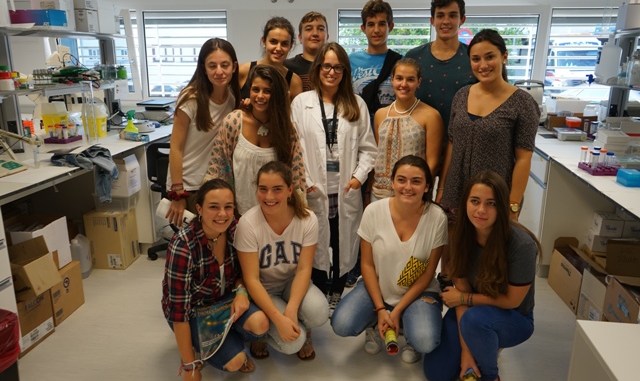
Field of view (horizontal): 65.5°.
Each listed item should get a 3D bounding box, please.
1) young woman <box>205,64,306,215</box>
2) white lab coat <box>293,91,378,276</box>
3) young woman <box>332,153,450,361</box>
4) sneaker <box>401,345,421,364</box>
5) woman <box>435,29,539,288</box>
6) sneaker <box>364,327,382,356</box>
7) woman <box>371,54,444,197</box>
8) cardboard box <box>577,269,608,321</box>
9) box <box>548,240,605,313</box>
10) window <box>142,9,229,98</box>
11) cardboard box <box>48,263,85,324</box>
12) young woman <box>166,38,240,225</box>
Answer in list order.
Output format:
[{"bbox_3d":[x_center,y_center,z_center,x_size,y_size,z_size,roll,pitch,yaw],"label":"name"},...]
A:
[{"bbox_3d":[-0.348,0.051,2.758,0.500,1.450,0.330,0,15,-2],"label":"young woman"},{"bbox_3d":[0.077,-0.038,2.806,0.470,1.040,0.320,1,15,4],"label":"white lab coat"},{"bbox_3d":[0.350,0.332,2.519,0.540,1.040,0.560,2,15,8],"label":"young woman"},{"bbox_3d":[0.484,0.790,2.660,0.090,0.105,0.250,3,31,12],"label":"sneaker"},{"bbox_3d":[0.844,0.012,2.598,0.450,1.620,0.310,11,19,35],"label":"woman"},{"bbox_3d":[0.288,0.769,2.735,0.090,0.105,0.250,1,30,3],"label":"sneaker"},{"bbox_3d":[0.495,-0.005,2.986,0.430,1.525,0.280,4,16,14],"label":"woman"},{"bbox_3d":[1.598,0.641,2.759,0.200,0.330,0.270,1,15,3],"label":"cardboard box"},{"bbox_3d":[1.618,0.565,3.133,0.160,0.290,0.430,1,15,3],"label":"box"},{"bbox_3d":[-1.391,-1.420,5.241,0.900,0.880,0.100,2,15,8],"label":"window"},{"bbox_3d":[-1.670,0.619,3.043,0.280,0.285,0.295,2,16,8],"label":"cardboard box"},{"bbox_3d":[-0.601,0.020,2.703,0.410,1.624,0.330,-6,17,-21],"label":"young woman"}]

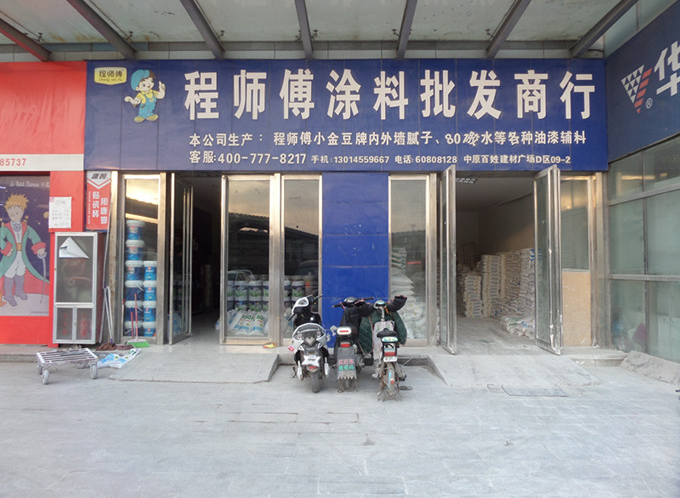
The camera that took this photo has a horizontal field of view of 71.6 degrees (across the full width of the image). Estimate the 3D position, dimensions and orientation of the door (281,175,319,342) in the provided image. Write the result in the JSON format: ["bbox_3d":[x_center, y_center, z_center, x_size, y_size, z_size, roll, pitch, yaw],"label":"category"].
[{"bbox_3d":[-0.644,0.176,7.987,0.672,2.879,0.070,0,-2,1],"label":"door"}]

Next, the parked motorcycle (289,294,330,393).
[{"bbox_3d":[-0.377,1.196,6.227,0.620,1.070,1.700,0,-2,-3],"label":"parked motorcycle"}]

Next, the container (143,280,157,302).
[{"bbox_3d":[-3.300,0.744,8.310,0.325,0.355,0.325,0,-2,0],"label":"container"}]

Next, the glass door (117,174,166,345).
[{"bbox_3d":[-3.383,0.169,8.054,0.846,2.921,0.070,0,-2,1],"label":"glass door"}]

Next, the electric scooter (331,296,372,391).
[{"bbox_3d":[0.139,1.196,6.225,0.600,1.070,1.620,0,-2,3],"label":"electric scooter"}]

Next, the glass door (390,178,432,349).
[{"bbox_3d":[1.185,0.184,7.942,0.725,2.880,0.070,0,-2,1],"label":"glass door"}]

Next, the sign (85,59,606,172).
[{"bbox_3d":[0.047,-2.269,8.040,8.809,1.912,0.150,0,-2,1],"label":"sign"}]

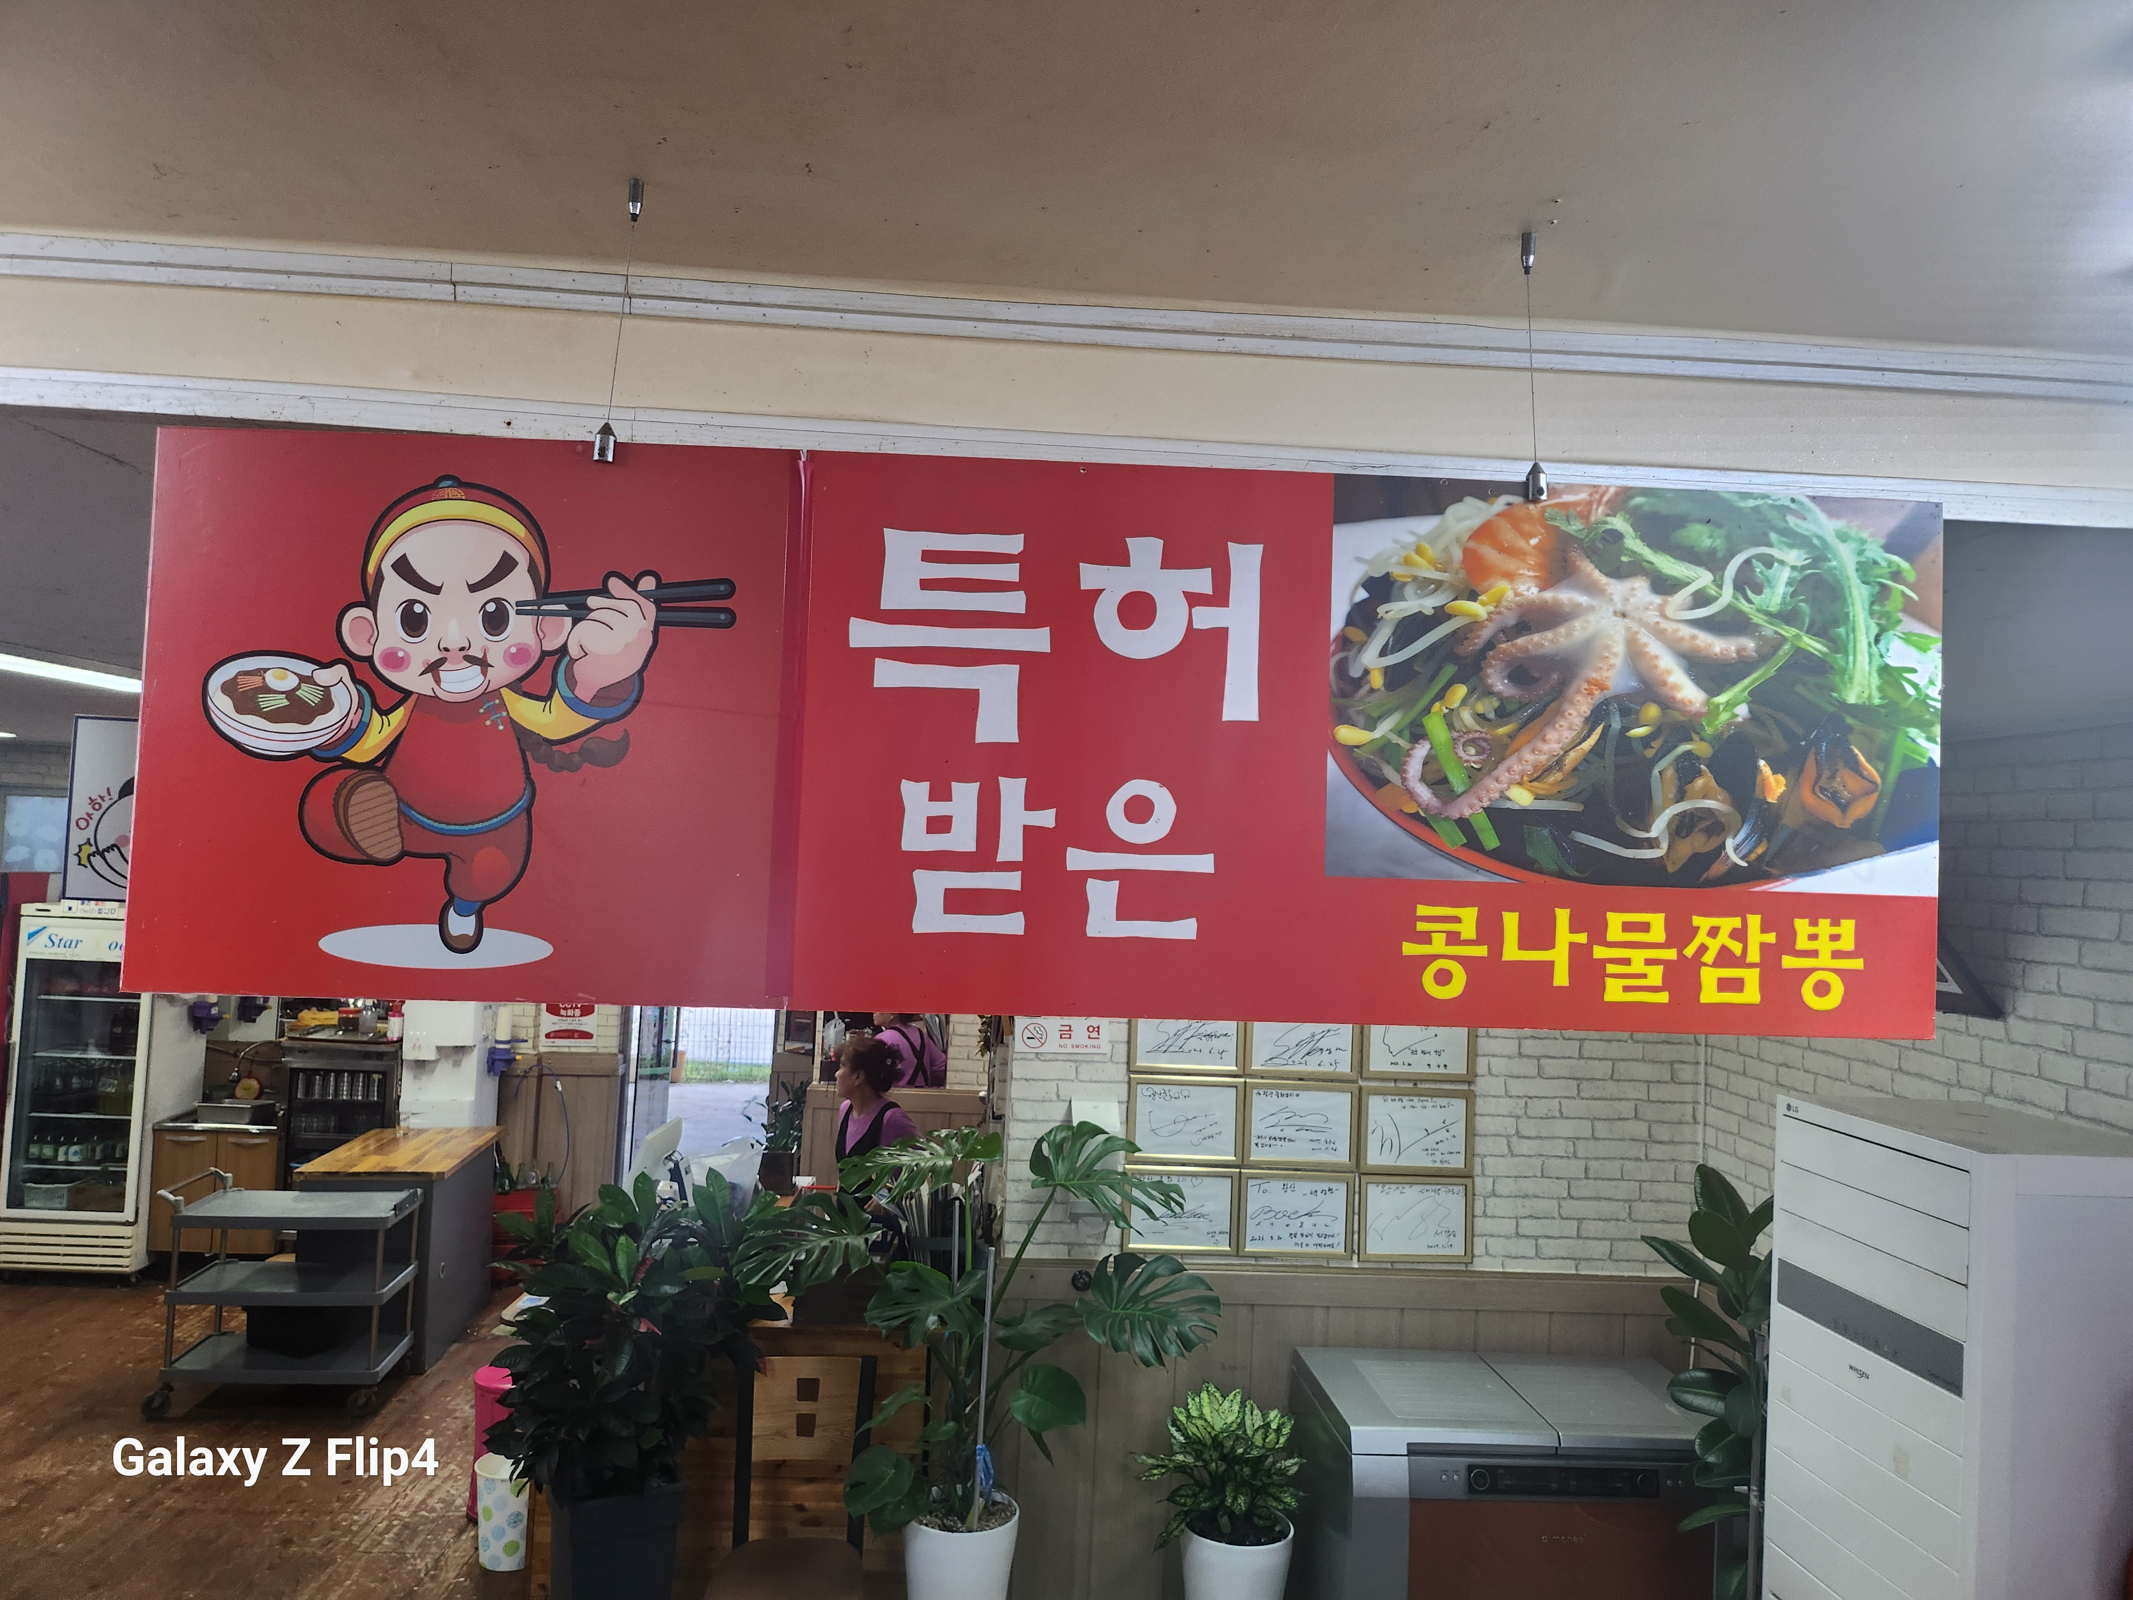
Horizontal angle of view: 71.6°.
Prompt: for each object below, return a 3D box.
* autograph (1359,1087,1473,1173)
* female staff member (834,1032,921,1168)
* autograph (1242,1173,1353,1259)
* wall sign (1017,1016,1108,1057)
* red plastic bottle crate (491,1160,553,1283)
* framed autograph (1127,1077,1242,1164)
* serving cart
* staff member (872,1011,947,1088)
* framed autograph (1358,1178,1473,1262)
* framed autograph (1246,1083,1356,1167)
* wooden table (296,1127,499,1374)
[{"bbox_3d":[1.031,0.972,4.349,0.336,0.246,0.020,3,-2,-4],"label":"autograph"},{"bbox_3d":[-0.759,1.714,5.850,0.450,1.550,0.330,1,-3,43],"label":"female staff member"},{"bbox_3d":[0.674,1.209,4.316,0.336,0.246,0.020,3,-2,-4],"label":"autograph"},{"bbox_3d":[-0.012,0.682,4.276,0.271,0.100,0.008,3,-2,-4],"label":"wall sign"},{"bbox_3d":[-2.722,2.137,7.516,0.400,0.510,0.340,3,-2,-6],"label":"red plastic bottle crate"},{"bbox_3d":[0.348,0.931,4.300,0.336,0.246,0.020,3,-2,-4],"label":"framed autograph"},{"bbox_3d":[-3.088,1.948,5.862,0.875,0.875,0.450,3,-2,-7],"label":"serving cart"},{"bbox_3d":[-0.858,1.783,8.000,0.450,1.550,0.330,4,-2,-38],"label":"staff member"},{"bbox_3d":[1.026,1.229,4.341,0.336,0.246,0.020,3,-2,-4],"label":"framed autograph"},{"bbox_3d":[0.687,0.948,4.324,0.336,0.246,0.020,3,-2,-4],"label":"framed autograph"},{"bbox_3d":[-2.990,1.997,6.680,0.615,0.840,0.960,3,-2,-6],"label":"wooden table"}]

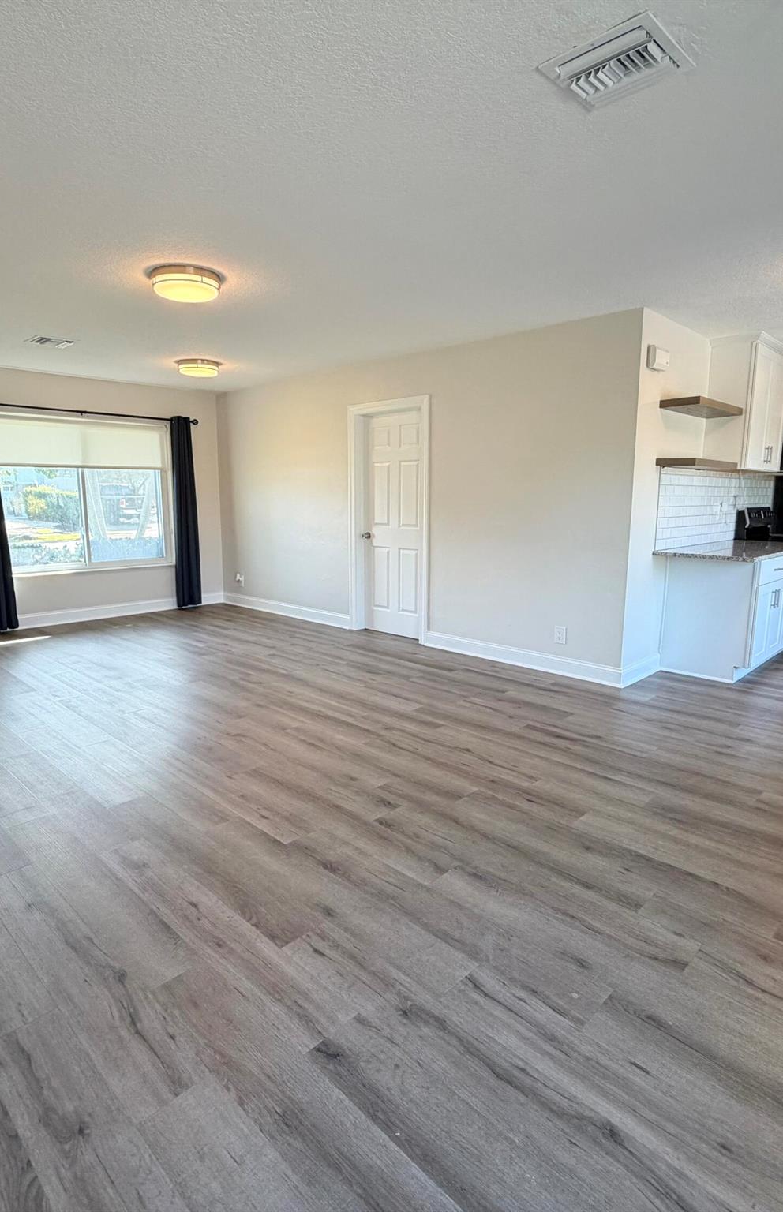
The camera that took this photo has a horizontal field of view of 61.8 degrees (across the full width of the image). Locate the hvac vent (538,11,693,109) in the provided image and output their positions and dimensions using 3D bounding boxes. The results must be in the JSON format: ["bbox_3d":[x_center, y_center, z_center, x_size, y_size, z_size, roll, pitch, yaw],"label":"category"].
[{"bbox_3d":[0.626,-1.483,1.817,0.305,0.030,0.305,9,13,44],"label":"hvac vent"}]

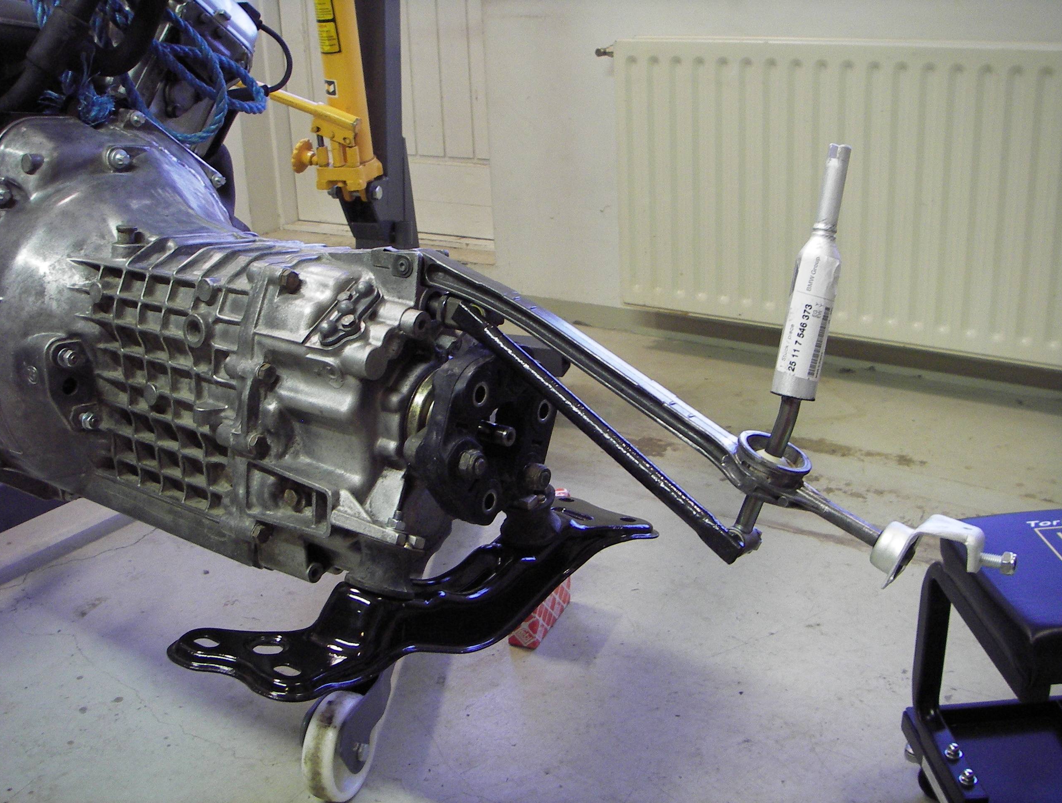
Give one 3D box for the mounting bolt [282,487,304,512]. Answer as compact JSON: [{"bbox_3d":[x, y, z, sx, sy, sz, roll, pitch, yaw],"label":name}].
[{"bbox_3d":[-0.174,0.072,0.862,0.011,0.015,0.015,13,24,35],"label":"mounting bolt"}]

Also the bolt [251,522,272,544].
[{"bbox_3d":[-0.202,0.098,0.880,0.007,0.015,0.015,13,24,35],"label":"bolt"}]

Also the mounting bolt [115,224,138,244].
[{"bbox_3d":[-0.325,-0.134,0.945,0.017,0.013,0.017,13,24,35],"label":"mounting bolt"}]

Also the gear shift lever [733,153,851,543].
[{"bbox_3d":[0.160,-0.023,0.705,0.031,0.260,0.027,24,30,30],"label":"gear shift lever"}]

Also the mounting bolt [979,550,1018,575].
[{"bbox_3d":[0.277,0.095,0.695,0.022,0.014,0.014,4,19,37],"label":"mounting bolt"}]

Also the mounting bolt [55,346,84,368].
[{"bbox_3d":[-0.373,-0.035,0.952,0.015,0.017,0.017,13,24,35],"label":"mounting bolt"}]

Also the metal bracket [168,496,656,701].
[{"bbox_3d":[-0.072,0.137,0.943,0.400,0.058,0.150,-19,24,-39],"label":"metal bracket"}]

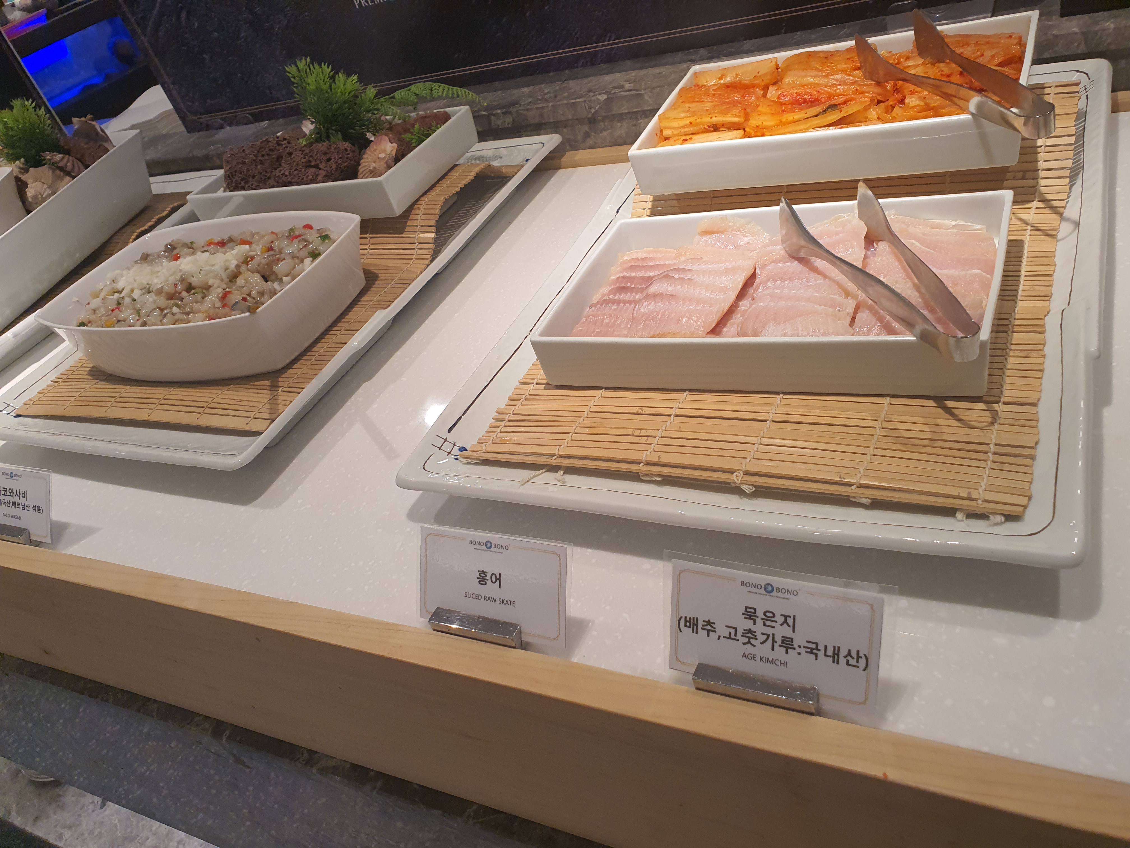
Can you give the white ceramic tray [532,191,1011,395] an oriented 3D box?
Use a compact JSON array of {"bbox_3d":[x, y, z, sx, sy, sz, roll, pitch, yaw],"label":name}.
[{"bbox_3d":[0.129,-0.085,0.540,0.265,0.038,0.156,4,43,29],"label":"white ceramic tray"}]

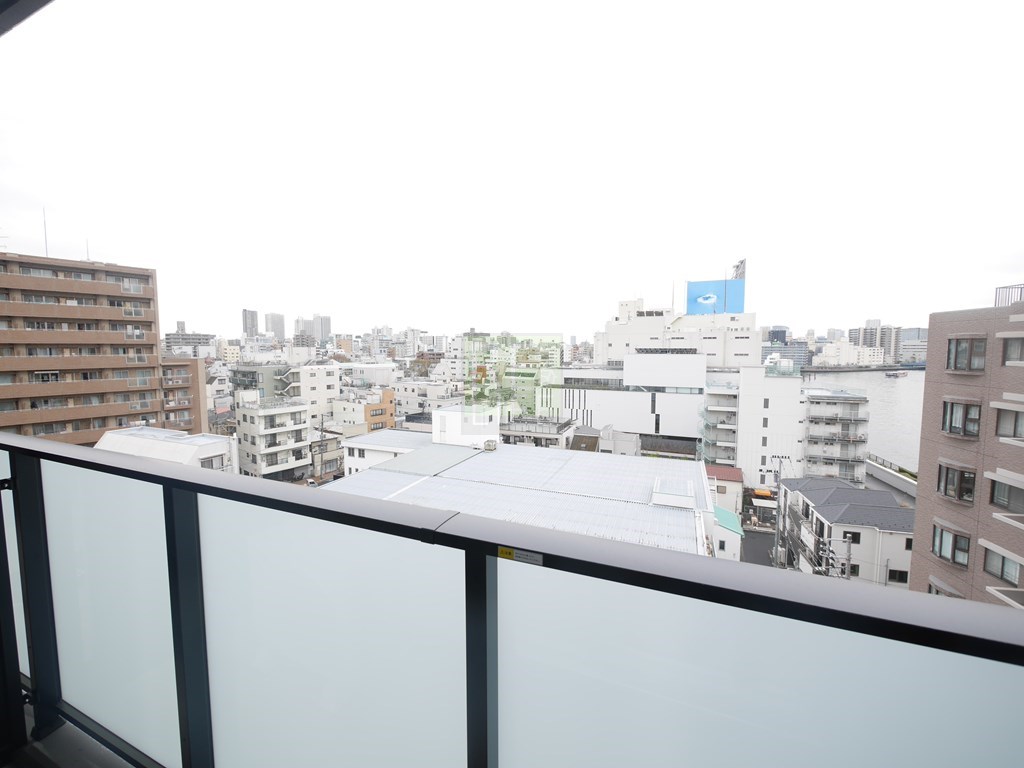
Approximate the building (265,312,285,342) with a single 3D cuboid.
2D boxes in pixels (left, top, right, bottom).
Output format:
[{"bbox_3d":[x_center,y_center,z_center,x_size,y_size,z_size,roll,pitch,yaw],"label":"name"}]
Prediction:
[{"bbox_3d":[-572.000,-118.510,1000.000,30.000,103.500,30.000,4,6,38],"label":"building"}]

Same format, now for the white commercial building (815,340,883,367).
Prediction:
[{"bbox_3d":[338.000,-29.050,415.000,75.000,28.000,24.000,-2,6,-24],"label":"white commercial building"}]

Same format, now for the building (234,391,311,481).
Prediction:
[{"bbox_3d":[-36.900,8.360,65.200,7.200,14.900,7.800,4,6,35],"label":"building"}]

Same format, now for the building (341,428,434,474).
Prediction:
[{"bbox_3d":[-17.100,12.150,64.300,14.500,7.500,10.600,2,6,24],"label":"building"}]

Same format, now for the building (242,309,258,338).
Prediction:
[{"bbox_3d":[-600.000,-116.610,950.000,22.500,108.500,22.500,4,7,40],"label":"building"}]

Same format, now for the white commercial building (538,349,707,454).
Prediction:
[{"bbox_3d":[23.900,3.220,91.000,33.500,20.600,19.000,2,5,23],"label":"white commercial building"}]

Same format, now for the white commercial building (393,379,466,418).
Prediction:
[{"bbox_3d":[-20.000,6.060,102.700,18.000,12.900,9.500,3,6,30],"label":"white commercial building"}]

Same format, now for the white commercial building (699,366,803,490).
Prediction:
[{"bbox_3d":[40.600,5.940,71.600,13.500,18.600,13.000,2,5,23],"label":"white commercial building"}]

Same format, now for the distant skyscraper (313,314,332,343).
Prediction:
[{"bbox_3d":[-458.000,-116.750,1000.000,29.000,100.000,29.000,4,6,38],"label":"distant skyscraper"}]

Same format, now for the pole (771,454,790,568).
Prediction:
[{"bbox_3d":[26.000,12.480,40.100,1.700,11.100,0.600,2,5,23],"label":"pole"}]

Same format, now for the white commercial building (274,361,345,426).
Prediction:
[{"bbox_3d":[-45.400,4.640,92.000,13.500,17.600,8.800,4,7,40],"label":"white commercial building"}]

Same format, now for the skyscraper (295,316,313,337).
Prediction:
[{"bbox_3d":[-498.000,-111.480,1000.000,29.000,89.500,29.000,4,6,38],"label":"skyscraper"}]

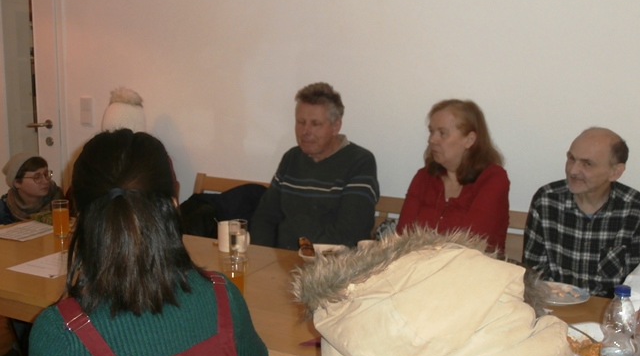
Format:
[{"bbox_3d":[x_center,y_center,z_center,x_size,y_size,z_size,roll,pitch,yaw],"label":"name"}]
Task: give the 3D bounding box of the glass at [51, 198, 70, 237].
[{"bbox_3d":[-0.961,0.155,2.607,0.064,0.130,0.064,7,11,27],"label":"glass"}]

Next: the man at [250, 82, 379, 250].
[{"bbox_3d":[-0.063,0.308,2.683,0.540,1.316,0.670,7,11,27],"label":"man"}]

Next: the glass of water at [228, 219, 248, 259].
[{"bbox_3d":[-0.278,0.210,2.395,0.063,0.126,0.063,1,10,0],"label":"glass of water"}]

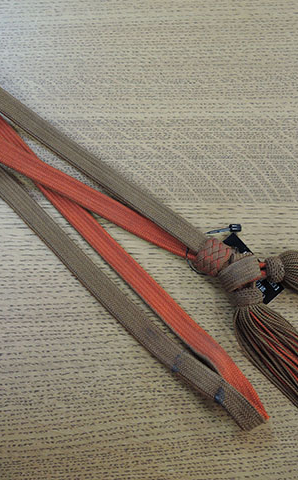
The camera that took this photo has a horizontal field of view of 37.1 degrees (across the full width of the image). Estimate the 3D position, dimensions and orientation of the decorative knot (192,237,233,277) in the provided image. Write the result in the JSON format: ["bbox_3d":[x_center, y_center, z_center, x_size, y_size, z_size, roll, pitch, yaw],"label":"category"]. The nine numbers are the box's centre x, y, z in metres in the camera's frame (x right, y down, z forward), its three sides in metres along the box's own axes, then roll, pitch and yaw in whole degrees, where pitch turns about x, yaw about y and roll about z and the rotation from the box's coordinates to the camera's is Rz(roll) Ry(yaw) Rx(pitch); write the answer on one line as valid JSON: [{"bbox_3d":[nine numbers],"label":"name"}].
[{"bbox_3d":[0.035,0.009,0.238,0.017,0.018,0.022,39,69,18],"label":"decorative knot"}]

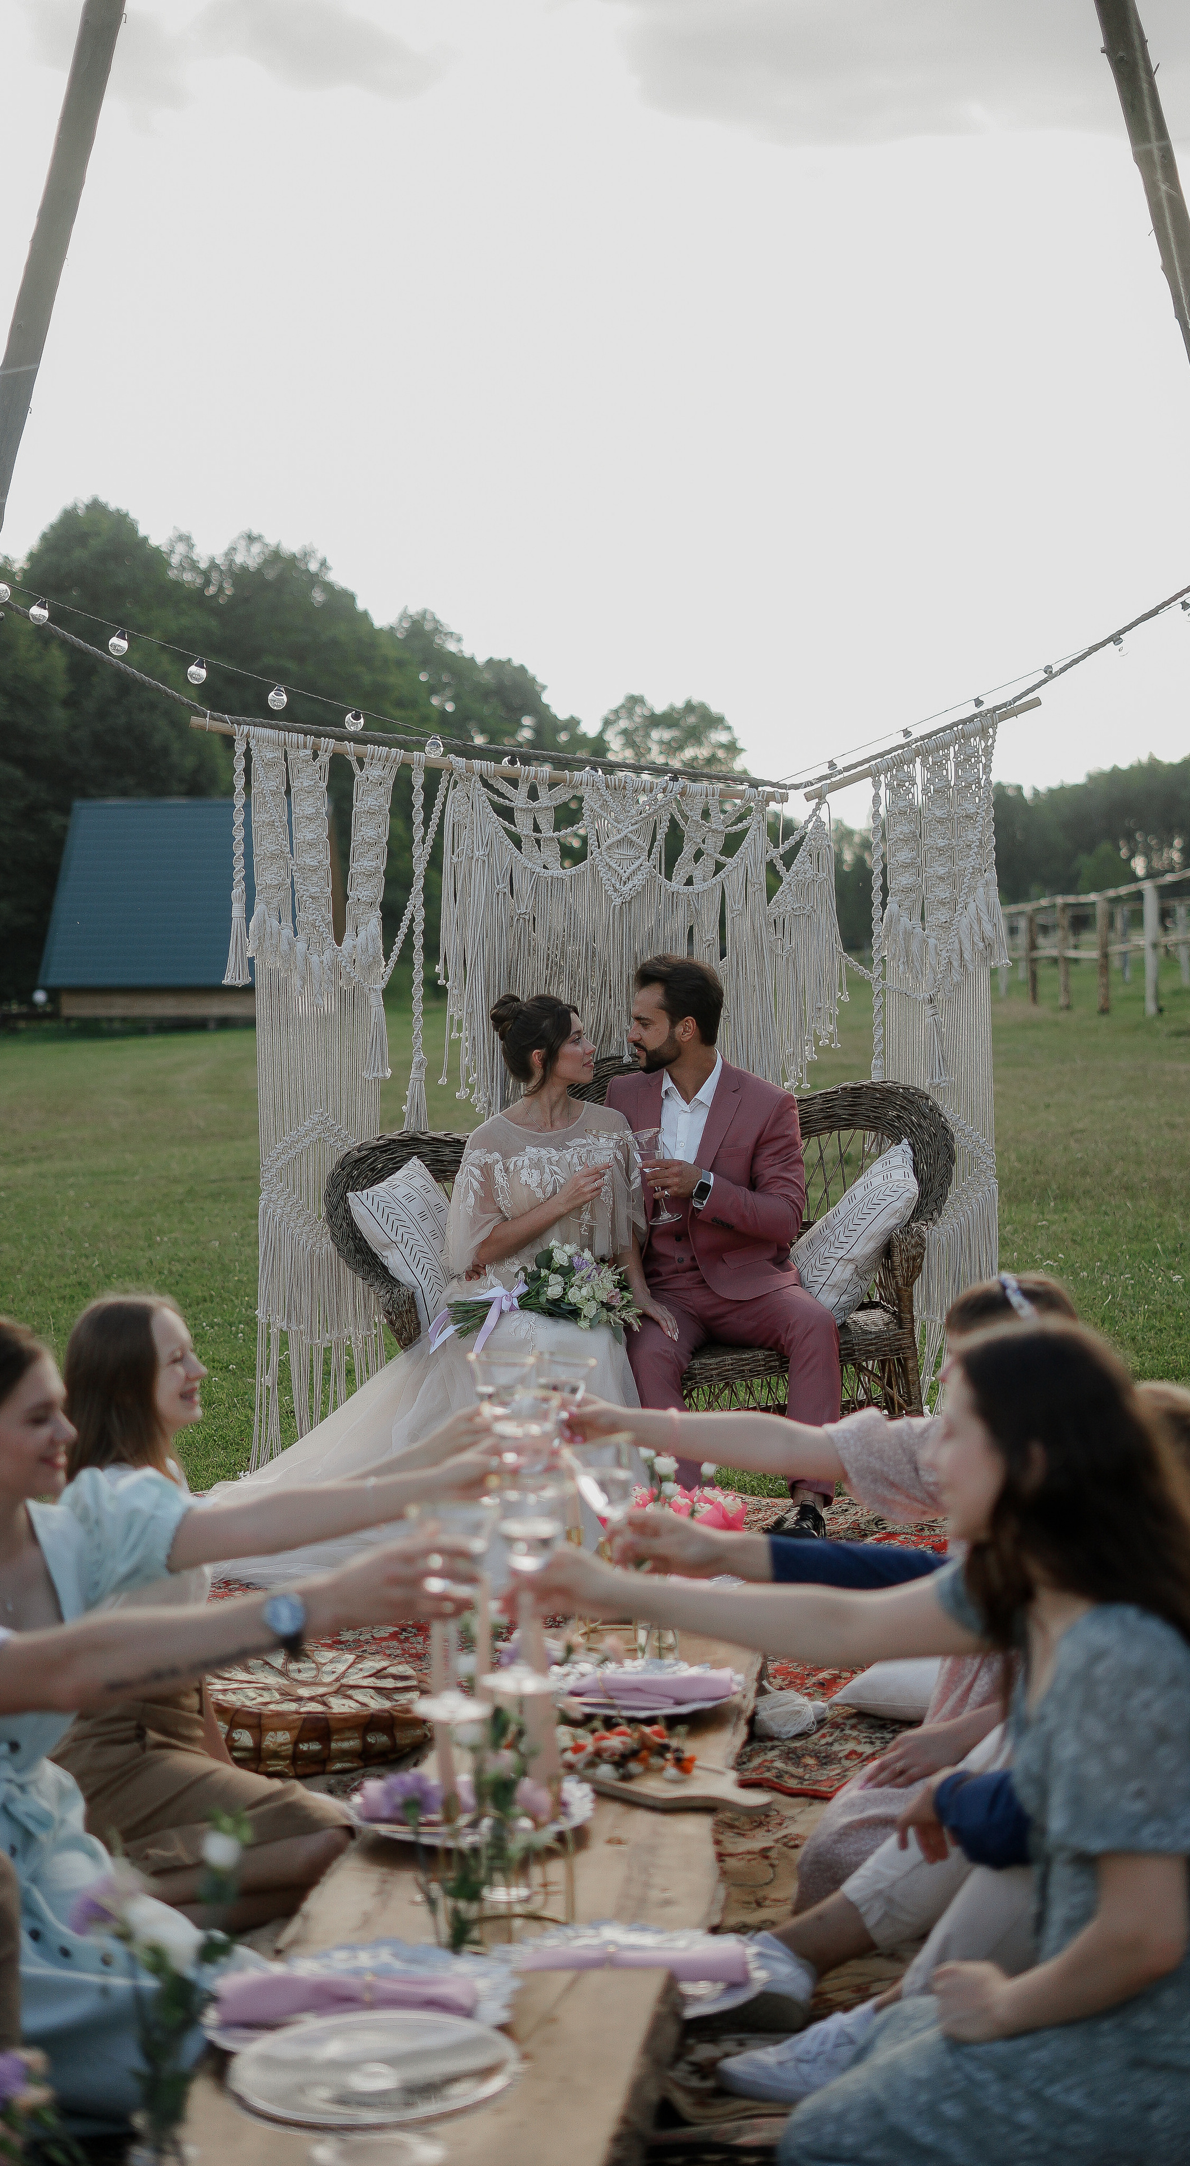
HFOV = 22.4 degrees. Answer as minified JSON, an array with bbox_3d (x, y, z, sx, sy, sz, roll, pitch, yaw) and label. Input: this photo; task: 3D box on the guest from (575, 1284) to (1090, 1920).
[{"bbox_3d":[0.440,0.727,4.401,0.860,0.860,0.520,-3,5,-30],"label":"guest"}]

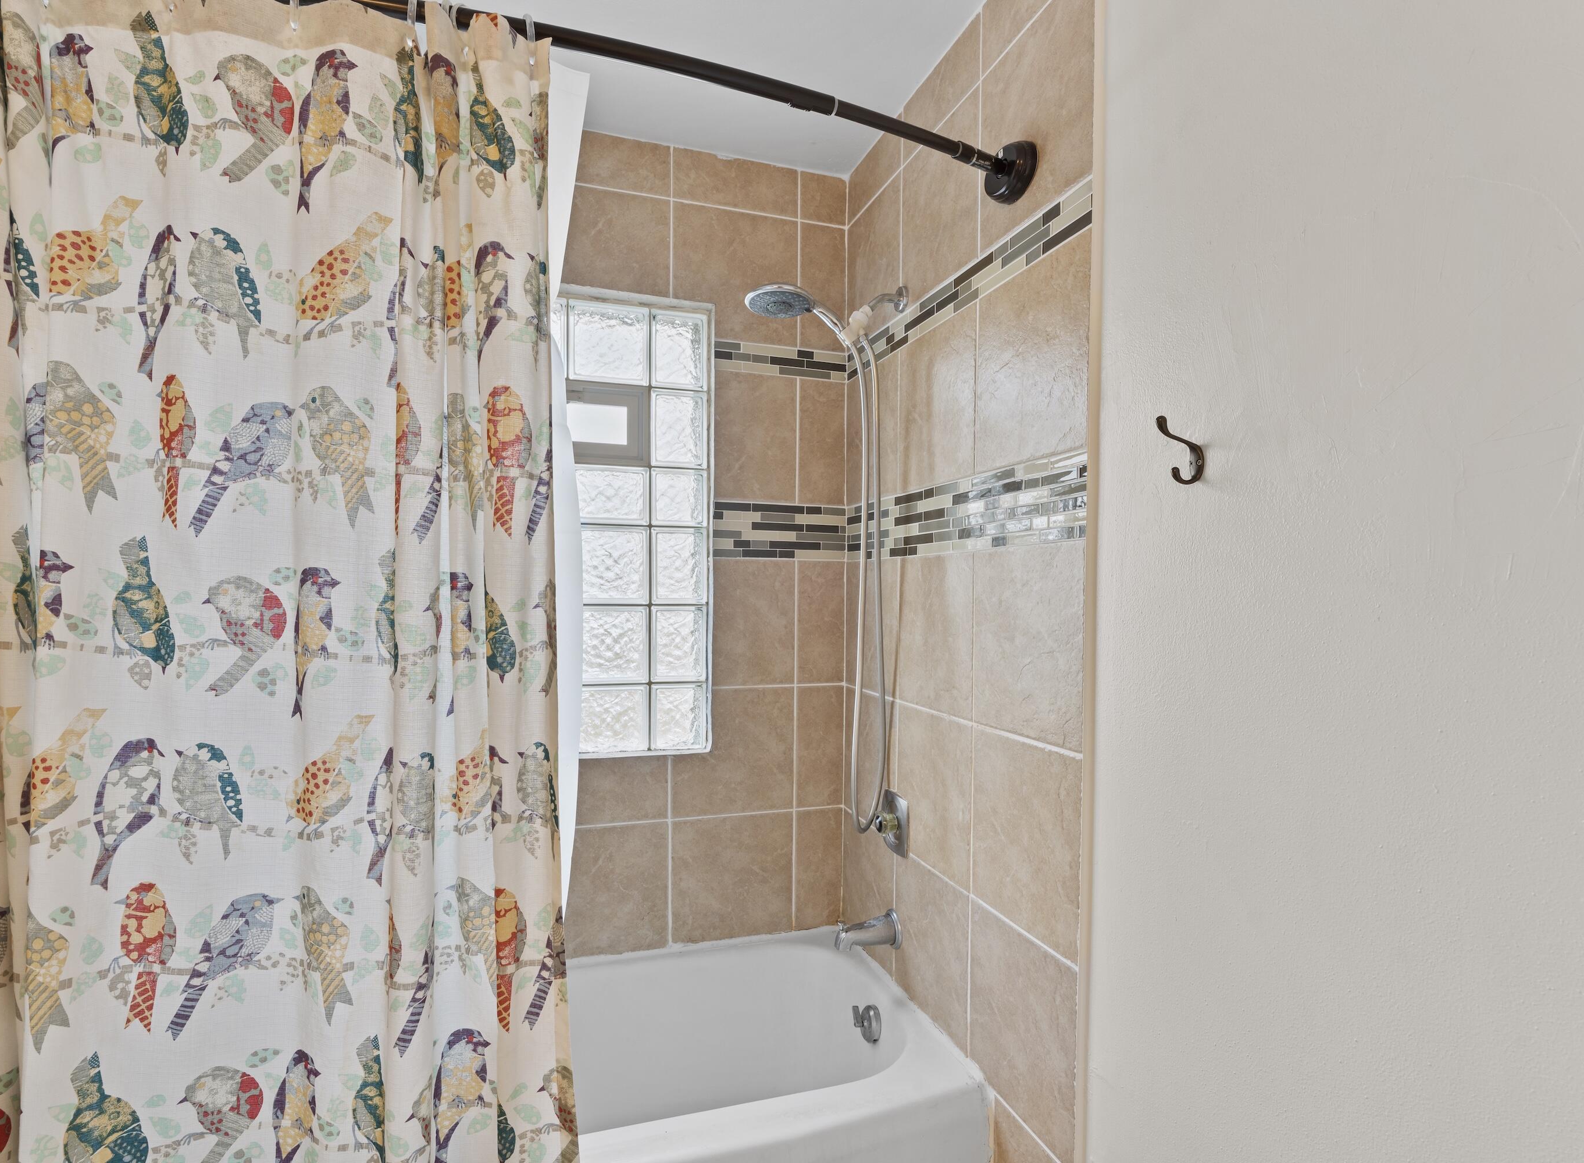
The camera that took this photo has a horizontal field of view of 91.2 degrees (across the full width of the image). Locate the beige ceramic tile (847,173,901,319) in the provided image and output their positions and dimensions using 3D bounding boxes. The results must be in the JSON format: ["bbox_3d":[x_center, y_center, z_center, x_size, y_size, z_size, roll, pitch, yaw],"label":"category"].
[{"bbox_3d":[0.212,-0.802,1.991,0.012,0.338,0.323,1,0,-19],"label":"beige ceramic tile"}]

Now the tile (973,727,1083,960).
[{"bbox_3d":[0.407,0.441,1.354,0.015,0.326,0.317,1,-1,-18],"label":"tile"}]

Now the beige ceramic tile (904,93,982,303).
[{"bbox_3d":[0.318,-0.803,1.678,0.012,0.338,0.329,1,0,-19],"label":"beige ceramic tile"}]

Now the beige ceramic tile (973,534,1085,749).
[{"bbox_3d":[0.412,0.109,1.358,0.015,0.330,0.317,1,-1,-18],"label":"beige ceramic tile"}]

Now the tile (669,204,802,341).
[{"bbox_3d":[-0.141,-0.805,2.050,0.333,0.338,0.012,1,0,-19],"label":"tile"}]

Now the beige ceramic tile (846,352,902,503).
[{"bbox_3d":[0.213,-0.375,1.980,0.015,0.338,0.312,1,-1,-18],"label":"beige ceramic tile"}]

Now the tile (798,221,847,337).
[{"bbox_3d":[0.085,-0.802,2.127,0.138,0.338,0.012,1,0,-19],"label":"tile"}]

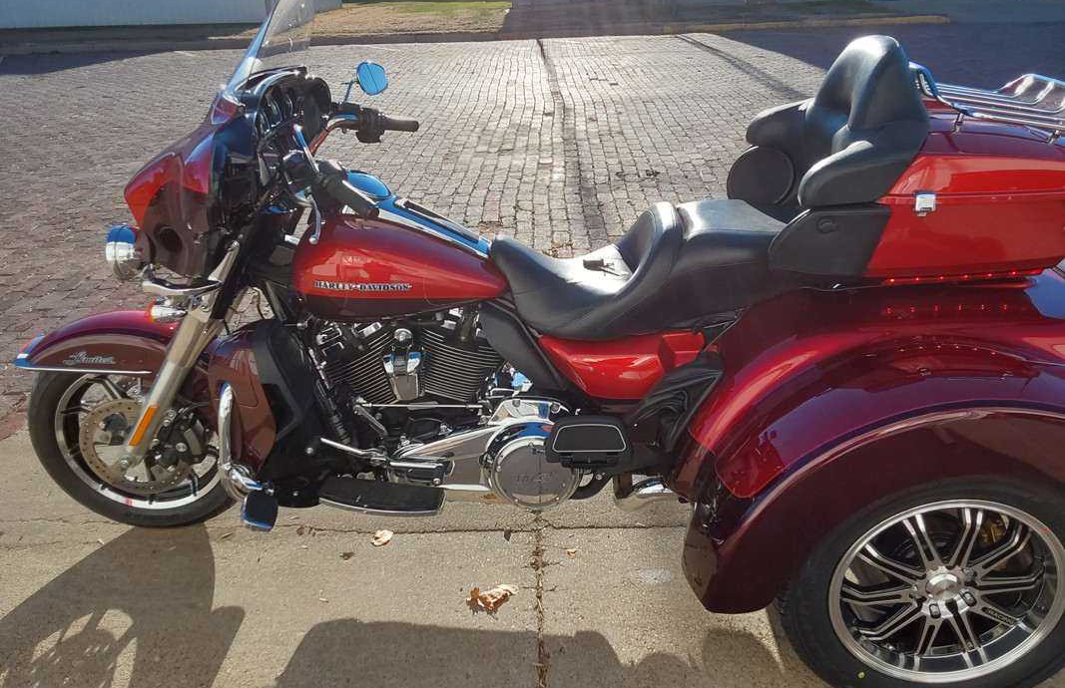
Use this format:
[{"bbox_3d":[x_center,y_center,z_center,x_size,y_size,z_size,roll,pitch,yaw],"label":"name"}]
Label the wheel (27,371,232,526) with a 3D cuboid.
[{"bbox_3d":[-1.069,0.248,2.394,0.632,0.632,0.135,-3,27,1],"label":"wheel"}]

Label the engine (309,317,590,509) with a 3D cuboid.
[{"bbox_3d":[-0.200,0.112,2.178,0.680,0.500,0.450,0,24,7],"label":"engine"}]

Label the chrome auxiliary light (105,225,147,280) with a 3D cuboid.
[{"bbox_3d":[-0.907,-0.205,1.938,0.095,0.125,0.125,-3,23,1],"label":"chrome auxiliary light"}]

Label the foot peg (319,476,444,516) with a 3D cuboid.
[{"bbox_3d":[-0.366,0.358,2.013,0.315,0.040,0.115,5,24,5],"label":"foot peg"}]

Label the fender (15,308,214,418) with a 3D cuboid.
[{"bbox_3d":[-1.071,0.048,2.292,0.670,0.310,0.185,-3,27,1],"label":"fender"}]

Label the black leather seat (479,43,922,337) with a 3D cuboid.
[{"bbox_3d":[0.358,-0.358,1.951,0.960,0.620,0.600,0,24,7],"label":"black leather seat"}]

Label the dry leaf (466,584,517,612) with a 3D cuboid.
[{"bbox_3d":[-0.099,0.629,2.132,0.125,0.035,0.065,-8,24,-11],"label":"dry leaf"}]

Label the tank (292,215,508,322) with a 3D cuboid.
[{"bbox_3d":[-0.294,-0.226,2.090,0.560,0.270,0.370,0,24,7],"label":"tank"}]

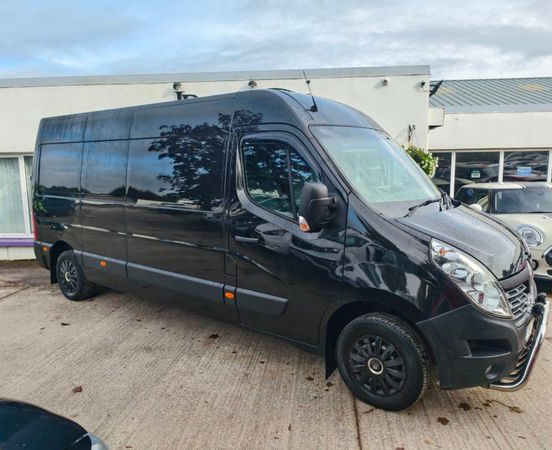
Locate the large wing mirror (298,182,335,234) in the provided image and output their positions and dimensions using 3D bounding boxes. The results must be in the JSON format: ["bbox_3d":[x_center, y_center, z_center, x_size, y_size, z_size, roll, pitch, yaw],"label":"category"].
[{"bbox_3d":[0.282,-0.131,2.898,0.190,0.370,0.250,5,10,35],"label":"large wing mirror"}]

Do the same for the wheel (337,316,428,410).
[{"bbox_3d":[0.792,1.017,3.001,0.700,0.700,0.230,5,10,35],"label":"wheel"}]

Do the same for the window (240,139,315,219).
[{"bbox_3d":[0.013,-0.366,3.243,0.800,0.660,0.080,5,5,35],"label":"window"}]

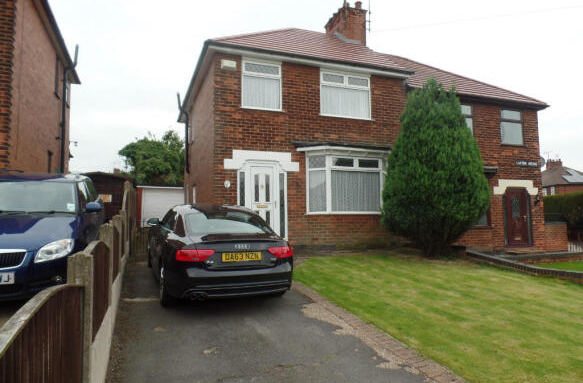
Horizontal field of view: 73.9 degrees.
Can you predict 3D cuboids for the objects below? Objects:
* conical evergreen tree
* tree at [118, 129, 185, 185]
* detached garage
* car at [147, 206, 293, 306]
[{"bbox_3d":[3.716,-0.672,10.215,2.650,4.700,2.650,1,-5,-21],"label":"conical evergreen tree"},{"bbox_3d":[-8.500,-0.776,25.806,5.600,6.800,5.600,1,-5,-21],"label":"tree"},{"bbox_3d":[-6.545,1.094,20.285,2.700,2.250,5.000,1,-5,-25],"label":"detached garage"},{"bbox_3d":[-1.469,0.911,6.932,1.850,1.370,4.630,1,0,-23],"label":"car"}]

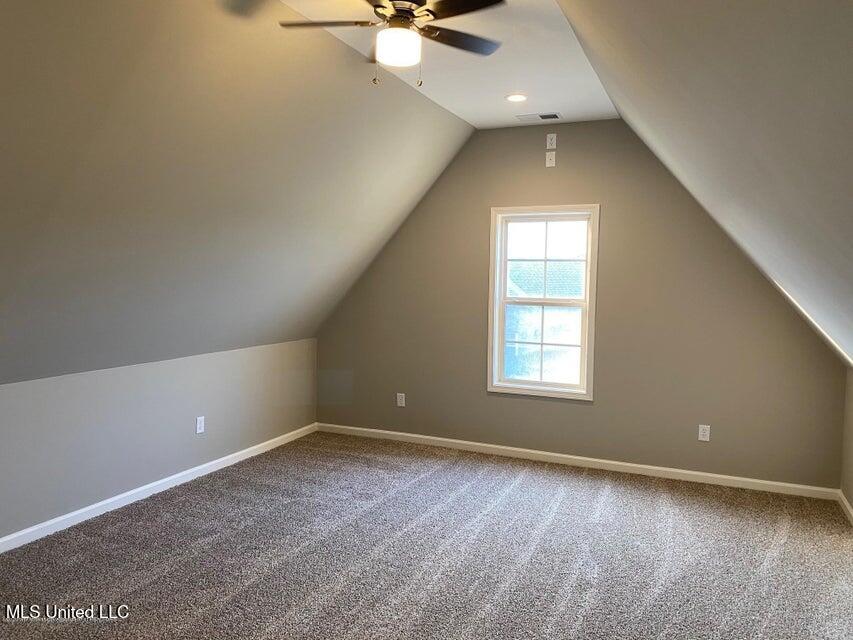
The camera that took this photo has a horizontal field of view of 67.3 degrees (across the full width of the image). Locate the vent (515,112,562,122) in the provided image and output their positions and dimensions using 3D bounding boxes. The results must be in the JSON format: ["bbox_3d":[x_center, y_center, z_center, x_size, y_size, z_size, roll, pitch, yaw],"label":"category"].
[{"bbox_3d":[0.855,-1.541,4.894,0.345,0.020,0.205,3,4,23],"label":"vent"}]

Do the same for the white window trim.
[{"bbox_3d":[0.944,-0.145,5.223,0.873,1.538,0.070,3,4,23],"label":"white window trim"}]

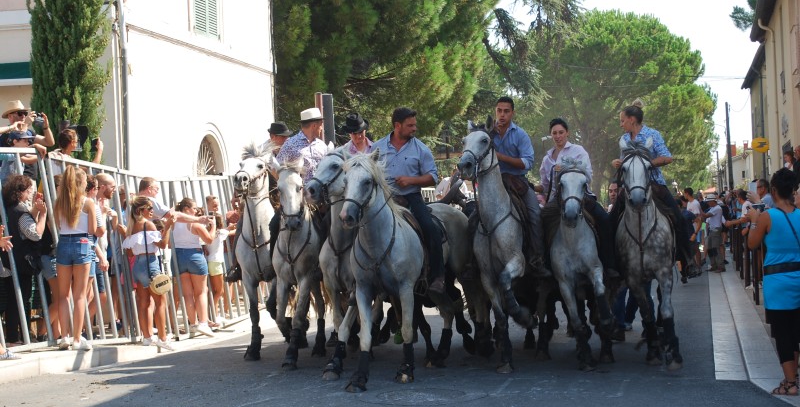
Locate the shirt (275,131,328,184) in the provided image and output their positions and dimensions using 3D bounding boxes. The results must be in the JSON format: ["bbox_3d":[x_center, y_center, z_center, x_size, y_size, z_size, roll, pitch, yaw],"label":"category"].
[{"bbox_3d":[-0.992,-0.352,13.450,0.550,0.680,0.330,-2,-1,-12],"label":"shirt"}]

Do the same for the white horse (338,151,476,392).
[{"bbox_3d":[0.080,0.537,11.850,0.630,1.950,2.250,-2,-1,17],"label":"white horse"}]

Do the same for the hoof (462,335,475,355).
[{"bbox_3d":[0.610,1.265,11.900,0.115,0.150,0.140,-2,-1,18],"label":"hoof"}]

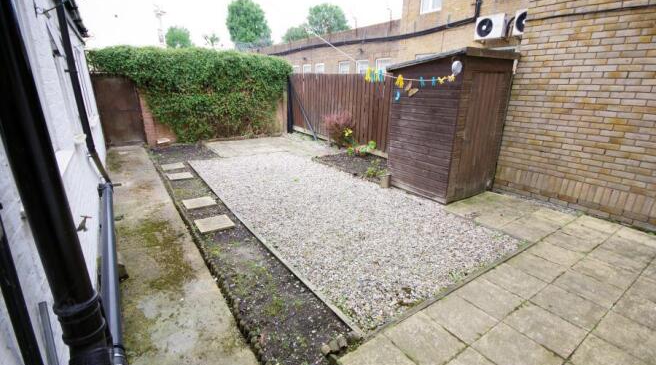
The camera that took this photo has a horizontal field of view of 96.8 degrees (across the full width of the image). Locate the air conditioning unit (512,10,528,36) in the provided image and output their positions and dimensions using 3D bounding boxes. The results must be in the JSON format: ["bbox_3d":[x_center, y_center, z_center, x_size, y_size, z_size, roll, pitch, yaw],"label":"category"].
[{"bbox_3d":[5.598,-4.394,7.949,0.303,0.606,0.808,-14,22,-35],"label":"air conditioning unit"}]

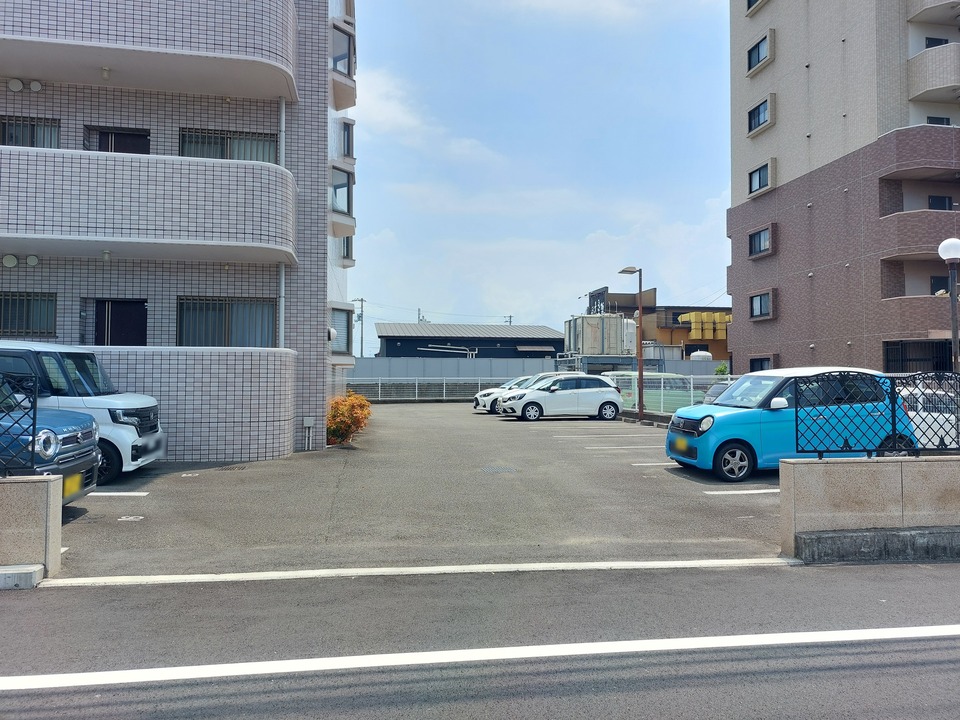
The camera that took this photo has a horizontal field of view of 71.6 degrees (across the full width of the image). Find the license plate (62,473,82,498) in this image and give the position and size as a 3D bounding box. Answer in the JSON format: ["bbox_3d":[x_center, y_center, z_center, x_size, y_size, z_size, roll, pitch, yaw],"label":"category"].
[{"bbox_3d":[-3.487,1.074,5.700,0.020,0.165,0.330,0,-1,-10],"label":"license plate"}]

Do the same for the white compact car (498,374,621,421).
[{"bbox_3d":[2.745,1.215,22.330,3.995,1.520,1.700,0,-1,-8],"label":"white compact car"}]

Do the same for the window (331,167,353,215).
[{"bbox_3d":[-2.857,-3.510,13.900,0.120,0.960,0.550,-1,-1,37],"label":"window"}]

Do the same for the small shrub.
[{"bbox_3d":[-2.540,1.140,13.050,0.880,0.980,0.880,0,-1,-8],"label":"small shrub"}]

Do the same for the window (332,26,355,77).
[{"bbox_3d":[-2.856,-6.440,13.950,0.120,0.980,0.550,-1,-1,37],"label":"window"}]

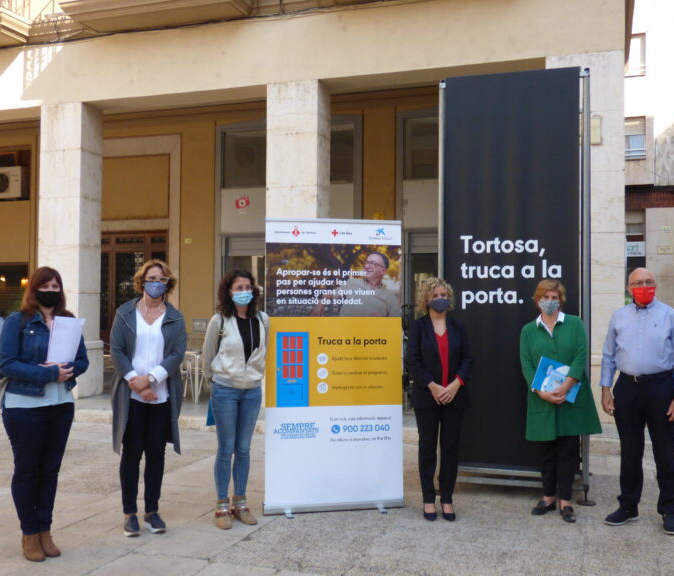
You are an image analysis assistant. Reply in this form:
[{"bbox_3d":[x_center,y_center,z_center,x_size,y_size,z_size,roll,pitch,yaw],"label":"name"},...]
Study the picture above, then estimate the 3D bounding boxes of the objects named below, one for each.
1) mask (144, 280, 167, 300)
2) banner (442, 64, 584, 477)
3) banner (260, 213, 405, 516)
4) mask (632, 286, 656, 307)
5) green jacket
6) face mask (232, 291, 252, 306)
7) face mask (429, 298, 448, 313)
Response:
[{"bbox_3d":[-1.179,0.012,4.770,0.150,0.115,0.105,1,-1,-19],"label":"mask"},{"bbox_3d":[1.354,-0.131,5.650,1.030,3.050,0.080,0,-1,16],"label":"banner"},{"bbox_3d":[-0.021,0.555,5.240,1.010,2.070,0.140,1,-1,-12],"label":"banner"},{"bbox_3d":[2.042,0.054,4.870,0.145,0.123,0.100,0,-1,13],"label":"mask"},{"bbox_3d":[1.594,0.645,5.220,0.540,0.900,0.350,0,-1,21],"label":"green jacket"},{"bbox_3d":[-0.642,0.071,4.950,0.145,0.110,0.100,1,-1,-25],"label":"face mask"},{"bbox_3d":[0.717,0.119,5.120,0.143,0.110,0.100,1,-1,-3],"label":"face mask"}]

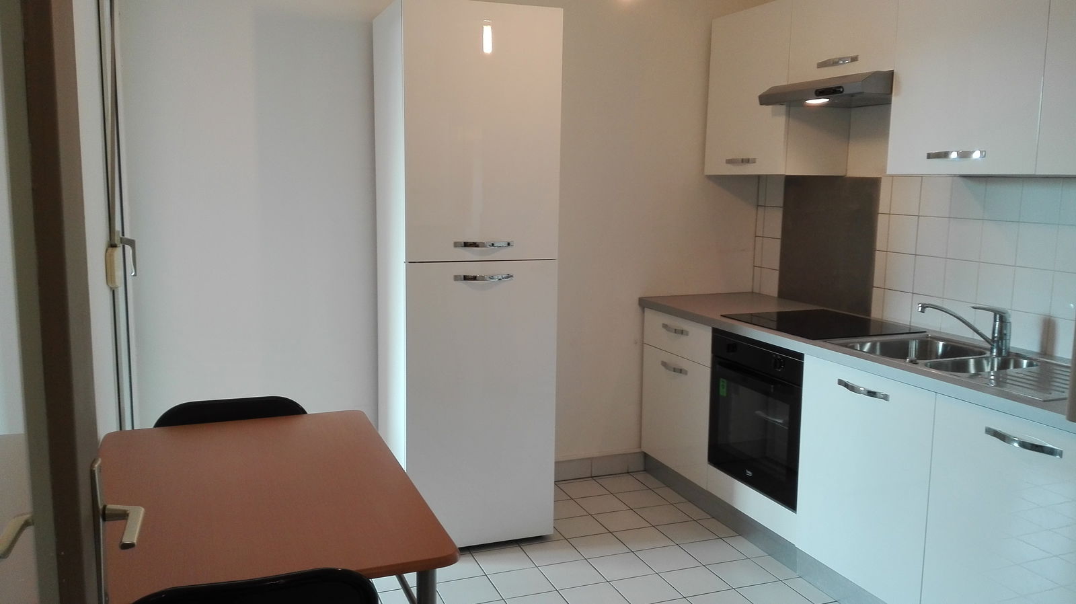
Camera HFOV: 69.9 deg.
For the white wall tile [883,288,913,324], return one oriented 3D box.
[{"bbox_3d":[1.547,0.027,3.305,0.010,0.142,0.147,-2,9,-21],"label":"white wall tile"}]

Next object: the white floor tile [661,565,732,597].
[{"bbox_3d":[0.578,1.030,2.823,0.203,0.010,0.186,-1,9,-23],"label":"white floor tile"}]

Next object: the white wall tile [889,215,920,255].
[{"bbox_3d":[1.486,-0.270,3.126,0.010,0.151,0.149,-2,8,-21],"label":"white wall tile"}]

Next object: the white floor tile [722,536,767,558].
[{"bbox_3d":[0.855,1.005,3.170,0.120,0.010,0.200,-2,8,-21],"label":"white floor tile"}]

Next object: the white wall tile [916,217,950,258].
[{"bbox_3d":[1.547,-0.253,3.008,0.010,0.153,0.143,-1,9,-23],"label":"white wall tile"}]

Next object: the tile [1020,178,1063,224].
[{"bbox_3d":[1.685,-0.340,2.567,0.010,0.151,0.149,-2,8,-21],"label":"tile"}]

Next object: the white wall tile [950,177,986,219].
[{"bbox_3d":[1.661,-0.400,2.966,0.010,0.160,0.147,-2,9,-21],"label":"white wall tile"}]

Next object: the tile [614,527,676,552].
[{"bbox_3d":[0.444,0.997,3.224,0.200,0.010,0.181,-2,9,-21],"label":"tile"}]

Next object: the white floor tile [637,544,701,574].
[{"bbox_3d":[0.517,1.025,3.057,0.200,0.010,0.181,-2,9,-21],"label":"white floor tile"}]

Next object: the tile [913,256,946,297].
[{"bbox_3d":[1.534,-0.100,3.011,0.010,0.151,0.149,-2,8,-21],"label":"tile"}]

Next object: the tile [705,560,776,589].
[{"bbox_3d":[0.801,1.070,3.023,0.212,0.010,0.198,-2,9,-21],"label":"tile"}]

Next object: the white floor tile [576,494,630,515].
[{"bbox_3d":[0.293,0.921,3.493,0.203,0.010,0.186,-1,9,-23],"label":"white floor tile"}]

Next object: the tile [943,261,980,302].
[{"bbox_3d":[1.659,-0.083,3.010,0.010,0.160,0.147,-2,9,-21],"label":"tile"}]

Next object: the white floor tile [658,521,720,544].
[{"bbox_3d":[0.636,0.989,3.288,0.200,0.010,0.181,-2,9,-21],"label":"white floor tile"}]

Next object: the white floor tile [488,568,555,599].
[{"bbox_3d":[-0.060,1.010,2.751,0.203,0.010,0.186,-1,9,-23],"label":"white floor tile"}]

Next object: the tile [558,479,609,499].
[{"bbox_3d":[0.221,0.912,3.722,0.200,0.010,0.181,-2,9,-21],"label":"tile"}]

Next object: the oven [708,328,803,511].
[{"bbox_3d":[1.098,0.442,3.184,0.550,0.610,0.595,-2,8,-21],"label":"oven"}]

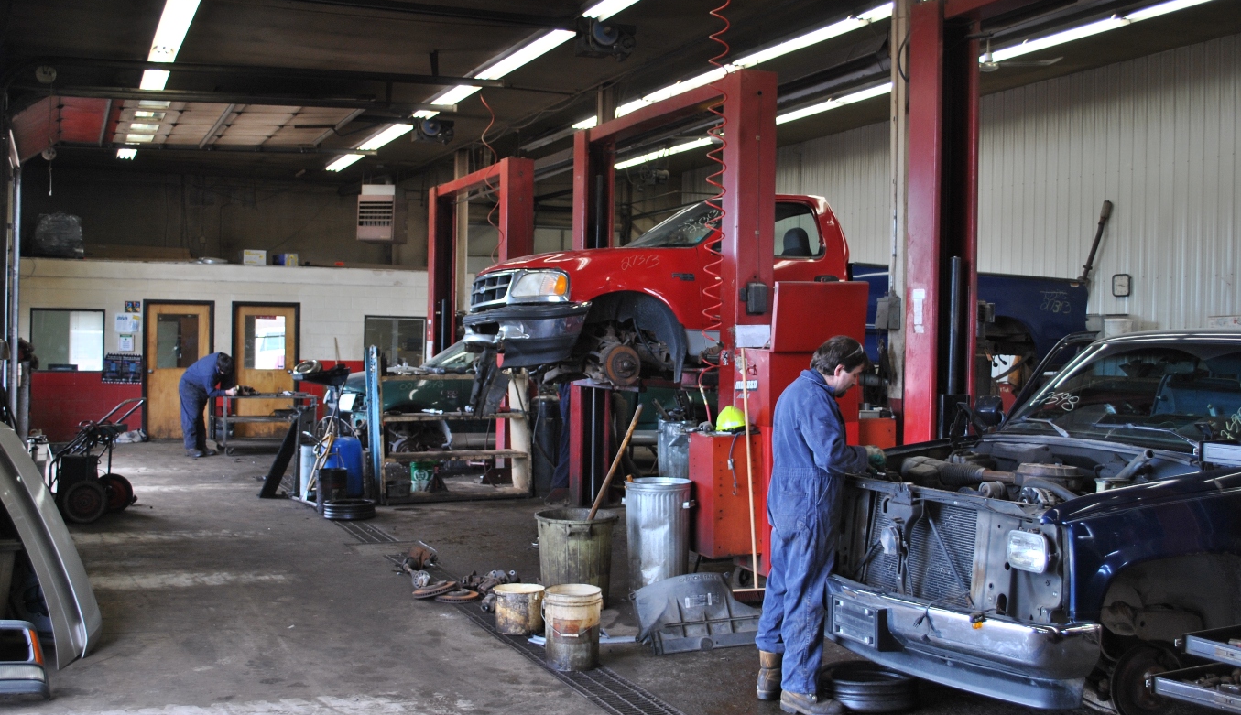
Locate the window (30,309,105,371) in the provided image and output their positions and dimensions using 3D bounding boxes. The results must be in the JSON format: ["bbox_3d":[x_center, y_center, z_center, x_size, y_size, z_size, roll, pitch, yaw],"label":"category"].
[{"bbox_3d":[-8.125,-0.243,18.282,1.000,0.920,0.100,0,1,-24],"label":"window"}]

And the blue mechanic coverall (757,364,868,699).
[{"bbox_3d":[0.867,0.765,5.650,0.470,1.450,0.530,1,1,-13],"label":"blue mechanic coverall"}]

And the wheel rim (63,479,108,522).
[{"bbox_3d":[-4.633,1.247,10.784,0.370,0.370,0.100,0,1,-8],"label":"wheel rim"}]

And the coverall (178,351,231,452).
[{"bbox_3d":[-5.574,0.598,16.669,0.680,1.330,0.500,0,1,-10],"label":"coverall"}]

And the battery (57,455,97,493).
[{"bbox_3d":[-4.770,1.040,10.930,0.290,0.350,0.250,1,1,0],"label":"battery"}]

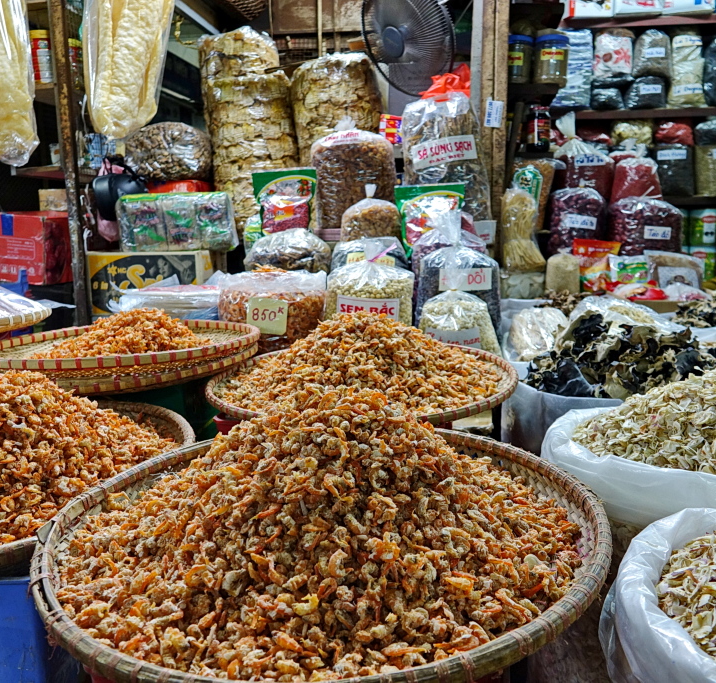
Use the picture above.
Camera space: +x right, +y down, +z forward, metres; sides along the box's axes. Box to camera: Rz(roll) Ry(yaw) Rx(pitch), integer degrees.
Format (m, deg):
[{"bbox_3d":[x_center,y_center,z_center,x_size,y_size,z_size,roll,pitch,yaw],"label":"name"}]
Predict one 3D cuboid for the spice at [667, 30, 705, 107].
[{"bbox_3d":[1.007,-0.840,2.100,0.106,0.211,0.110,3,11,15],"label":"spice"}]

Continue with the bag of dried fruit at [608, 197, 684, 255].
[{"bbox_3d":[0.837,-0.331,1.980,0.205,0.175,0.160,2,11,12],"label":"bag of dried fruit"}]

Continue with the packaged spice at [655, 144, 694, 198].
[{"bbox_3d":[1.080,-0.582,2.330,0.127,0.175,0.110,1,10,9],"label":"packaged spice"}]

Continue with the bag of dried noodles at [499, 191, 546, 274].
[{"bbox_3d":[0.453,-0.308,1.880,0.118,0.233,0.090,2,11,10],"label":"bag of dried noodles"}]

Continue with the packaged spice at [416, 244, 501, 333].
[{"bbox_3d":[0.224,-0.118,1.520,0.181,0.199,0.120,0,10,0],"label":"packaged spice"}]

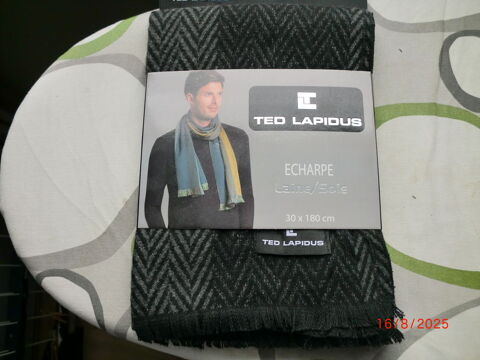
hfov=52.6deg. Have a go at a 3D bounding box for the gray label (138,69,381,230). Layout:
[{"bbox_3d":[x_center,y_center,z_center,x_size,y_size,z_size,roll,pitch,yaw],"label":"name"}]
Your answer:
[{"bbox_3d":[0.013,-0.020,0.333,0.157,0.012,0.111,0,75,0],"label":"gray label"}]

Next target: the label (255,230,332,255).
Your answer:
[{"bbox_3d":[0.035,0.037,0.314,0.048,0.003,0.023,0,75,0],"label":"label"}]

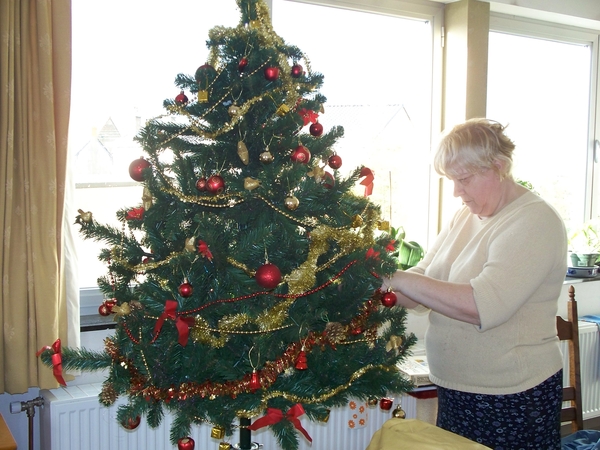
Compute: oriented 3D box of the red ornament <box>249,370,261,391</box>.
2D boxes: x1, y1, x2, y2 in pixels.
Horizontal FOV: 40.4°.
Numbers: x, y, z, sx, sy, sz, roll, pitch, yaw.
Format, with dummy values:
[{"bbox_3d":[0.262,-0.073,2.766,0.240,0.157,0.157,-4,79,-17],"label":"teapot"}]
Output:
[{"bbox_3d":[-0.102,0.356,1.860,0.026,0.050,0.026,1,5,0],"label":"red ornament"}]

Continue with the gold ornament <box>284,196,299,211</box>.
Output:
[{"bbox_3d":[-0.020,-0.055,2.030,0.035,0.039,0.035,1,4,0],"label":"gold ornament"}]

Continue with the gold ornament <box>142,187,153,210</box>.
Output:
[{"bbox_3d":[-0.388,-0.067,2.070,0.030,0.062,0.028,0,5,-11],"label":"gold ornament"}]

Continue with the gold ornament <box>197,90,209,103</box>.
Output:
[{"bbox_3d":[-0.259,-0.342,2.170,0.027,0.029,0.026,1,4,-7],"label":"gold ornament"}]

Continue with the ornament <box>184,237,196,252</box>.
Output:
[{"bbox_3d":[-0.255,0.045,1.900,0.028,0.038,0.026,1,4,11],"label":"ornament"}]

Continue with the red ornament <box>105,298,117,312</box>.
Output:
[{"bbox_3d":[-0.533,0.229,2.300,0.034,0.039,0.034,1,4,0],"label":"red ornament"}]

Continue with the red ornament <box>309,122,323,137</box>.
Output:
[{"bbox_3d":[0.037,-0.230,1.960,0.033,0.034,0.033,1,4,0],"label":"red ornament"}]

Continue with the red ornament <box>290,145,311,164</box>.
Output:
[{"bbox_3d":[0.001,-0.173,1.990,0.049,0.051,0.049,1,5,0],"label":"red ornament"}]

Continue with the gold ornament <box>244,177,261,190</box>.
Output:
[{"bbox_3d":[-0.113,-0.098,1.930,0.038,0.034,0.029,1,4,0],"label":"gold ornament"}]

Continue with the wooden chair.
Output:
[{"bbox_3d":[0.922,0.743,2.851,0.450,0.980,0.490,-1,5,-22],"label":"wooden chair"}]

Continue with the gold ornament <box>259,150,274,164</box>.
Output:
[{"bbox_3d":[-0.081,-0.164,1.980,0.036,0.036,0.036,0,5,-2],"label":"gold ornament"}]

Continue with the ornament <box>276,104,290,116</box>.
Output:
[{"bbox_3d":[-0.040,-0.280,1.990,0.028,0.028,0.028,1,5,-1],"label":"ornament"}]

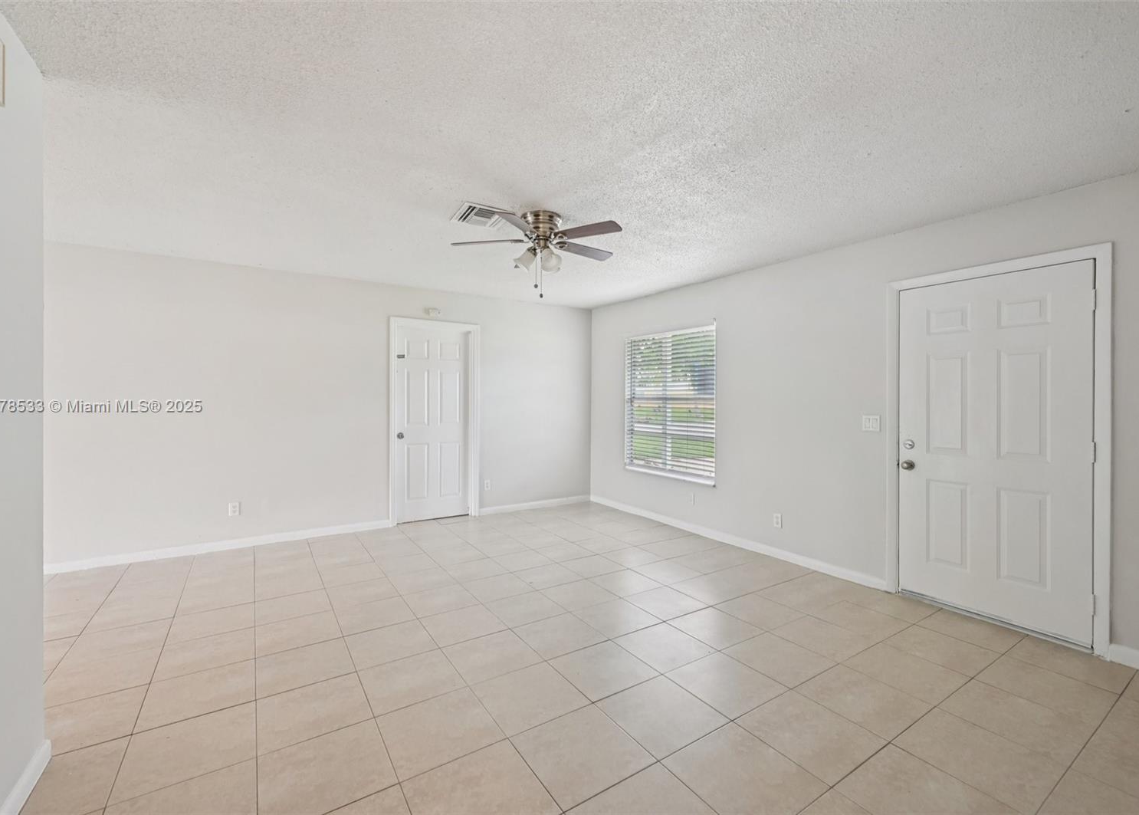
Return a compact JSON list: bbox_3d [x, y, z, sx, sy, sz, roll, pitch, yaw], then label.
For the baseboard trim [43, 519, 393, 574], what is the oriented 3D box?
[{"bbox_3d":[-2.830,1.185,4.159,2.443,0.075,0.018,0,1,-33],"label":"baseboard trim"}]

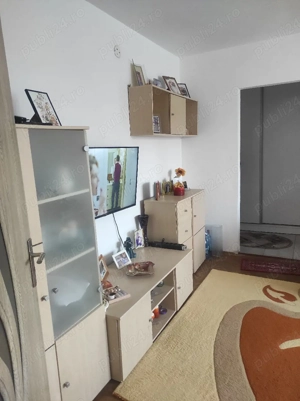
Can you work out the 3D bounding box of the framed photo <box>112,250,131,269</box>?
[{"bbox_3d":[-0.248,0.523,2.527,0.154,0.128,0.025,-15,-18,-49],"label":"framed photo"}]

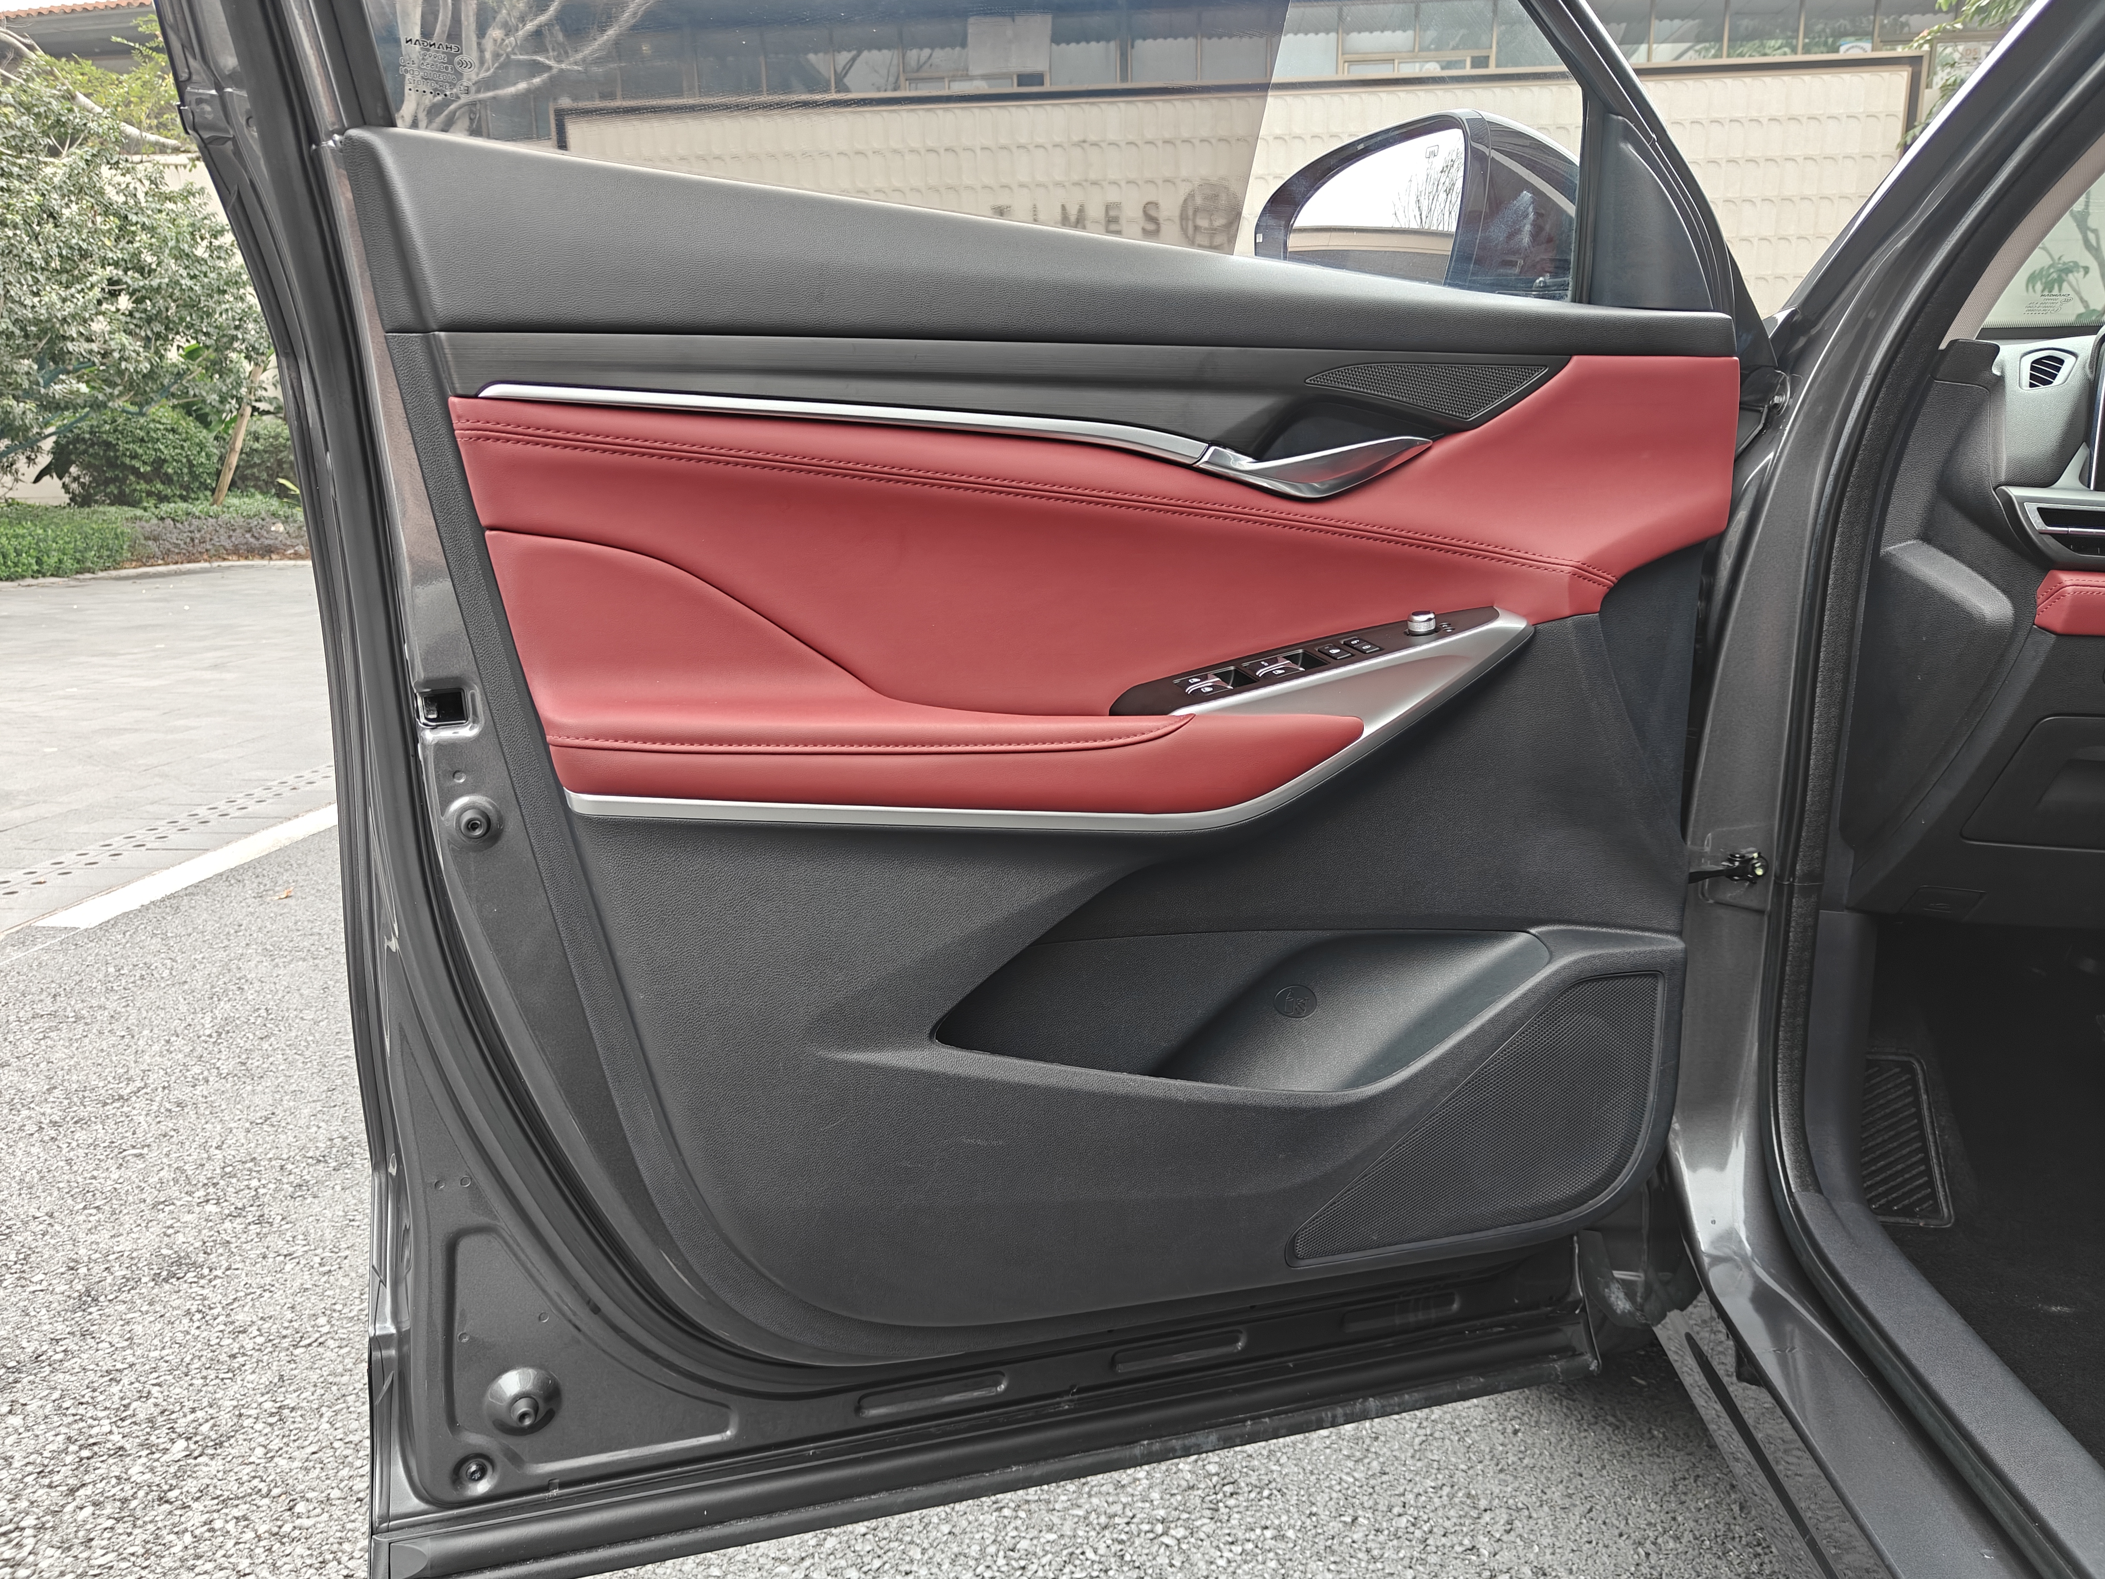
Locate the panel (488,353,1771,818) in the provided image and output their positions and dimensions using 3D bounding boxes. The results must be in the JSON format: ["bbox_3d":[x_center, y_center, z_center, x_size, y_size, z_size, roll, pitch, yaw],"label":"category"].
[{"bbox_3d":[0.079,-0.136,0.916,0.840,0.265,0.120,-4,13,-14],"label":"panel"}]

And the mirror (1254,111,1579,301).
[{"bbox_3d":[0.301,-0.452,1.230,0.130,0.158,0.257,-9,14,-31],"label":"mirror"}]

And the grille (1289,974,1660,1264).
[{"bbox_3d":[0.317,0.242,1.095,0.292,0.191,0.030,-4,13,-14],"label":"grille"}]

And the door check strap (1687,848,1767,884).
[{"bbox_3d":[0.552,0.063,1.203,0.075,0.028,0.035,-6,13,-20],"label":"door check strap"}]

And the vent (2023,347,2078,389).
[{"bbox_3d":[0.786,-0.332,1.149,0.045,0.035,0.020,3,-2,16],"label":"vent"}]

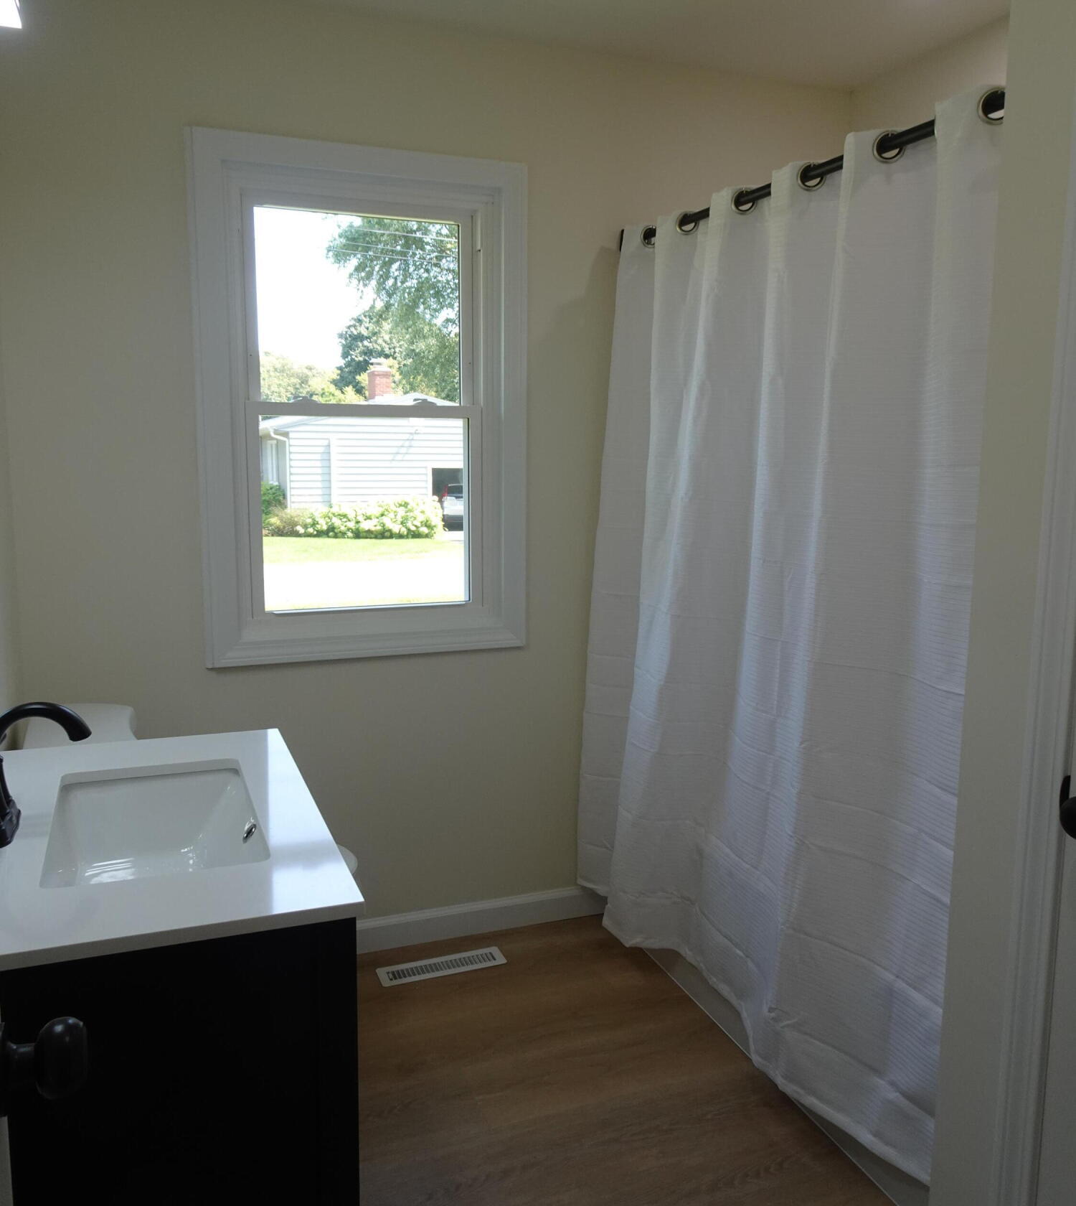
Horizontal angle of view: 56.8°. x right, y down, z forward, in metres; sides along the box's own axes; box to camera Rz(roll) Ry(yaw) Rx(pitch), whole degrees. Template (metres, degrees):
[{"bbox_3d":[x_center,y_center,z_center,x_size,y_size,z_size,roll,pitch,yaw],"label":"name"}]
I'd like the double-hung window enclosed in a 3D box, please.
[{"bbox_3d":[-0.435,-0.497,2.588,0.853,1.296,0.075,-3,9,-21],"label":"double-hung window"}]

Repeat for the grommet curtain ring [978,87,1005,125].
[{"bbox_3d":[0.699,-0.756,1.514,0.058,0.058,0.012,2,8,14],"label":"grommet curtain ring"}]

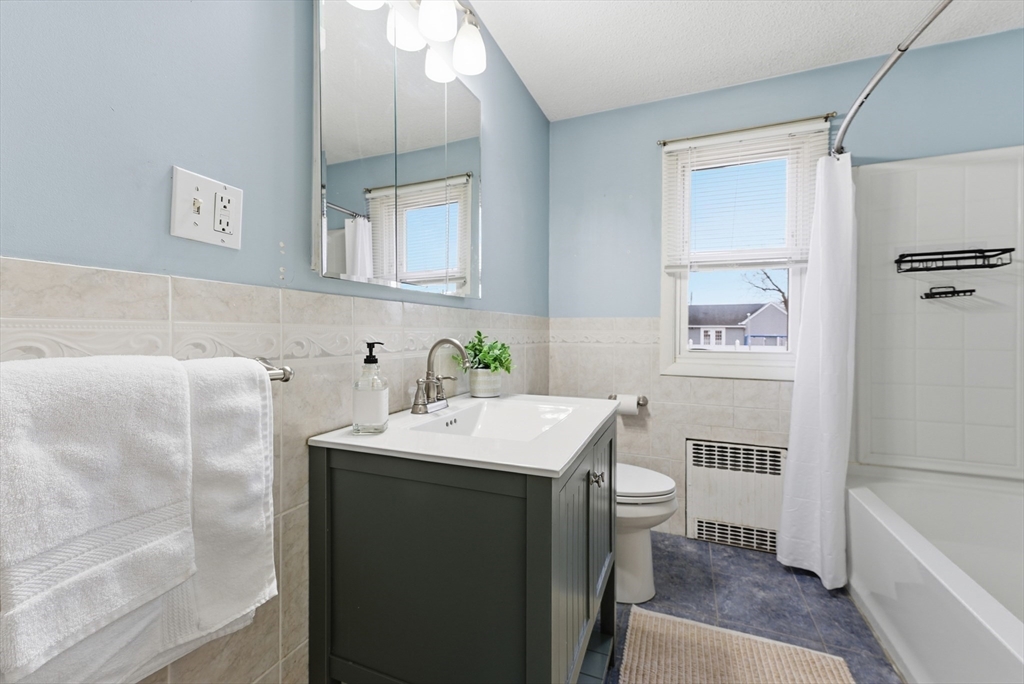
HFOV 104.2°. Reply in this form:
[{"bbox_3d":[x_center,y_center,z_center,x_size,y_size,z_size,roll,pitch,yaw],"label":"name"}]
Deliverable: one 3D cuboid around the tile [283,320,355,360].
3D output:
[{"bbox_3d":[-0.471,0.004,0.973,0.010,0.089,0.203,1,1,24],"label":"tile"}]

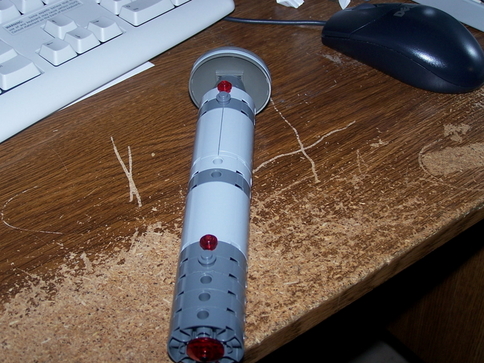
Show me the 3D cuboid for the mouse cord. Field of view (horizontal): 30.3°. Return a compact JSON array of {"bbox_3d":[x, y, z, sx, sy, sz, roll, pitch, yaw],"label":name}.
[{"bbox_3d":[0.024,-0.111,0.620,0.073,0.004,0.006,4,40,1],"label":"mouse cord"}]

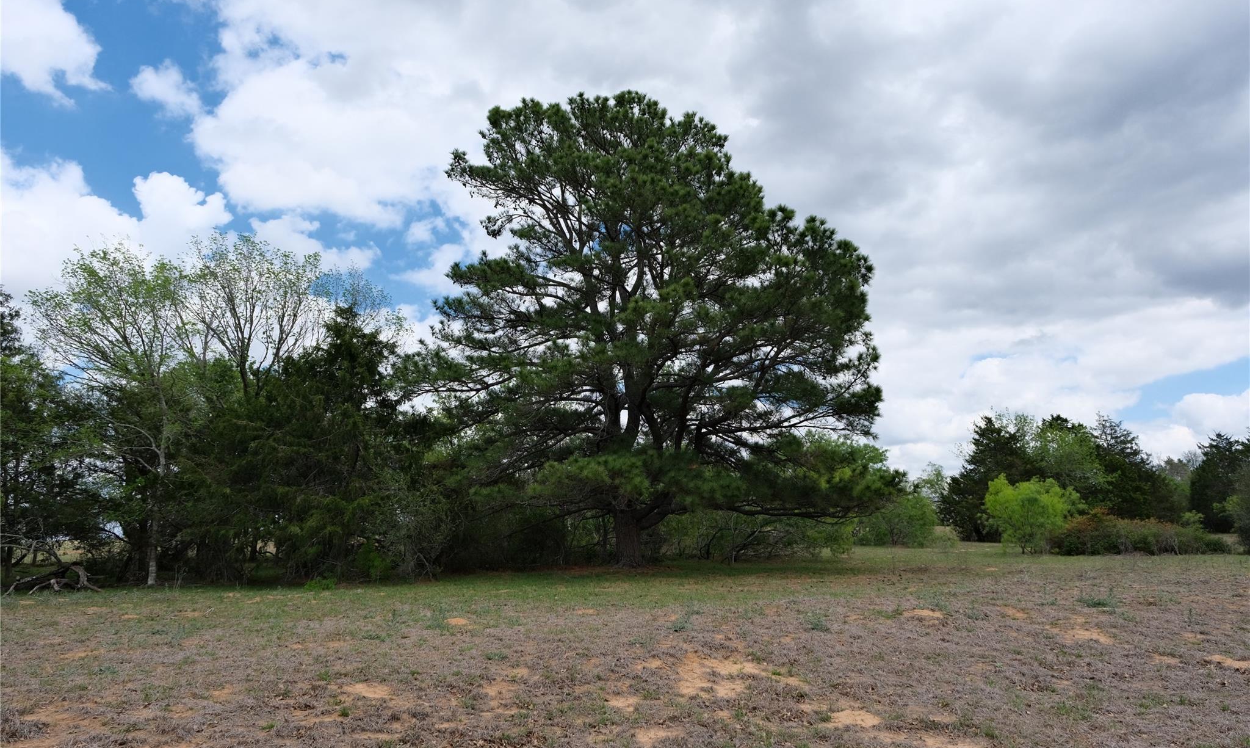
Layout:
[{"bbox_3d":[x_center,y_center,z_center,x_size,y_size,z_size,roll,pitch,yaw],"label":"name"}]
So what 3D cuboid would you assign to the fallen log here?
[{"bbox_3d":[-14.244,5.130,20.741,2.460,0.760,1.100,-1,-10,0],"label":"fallen log"}]

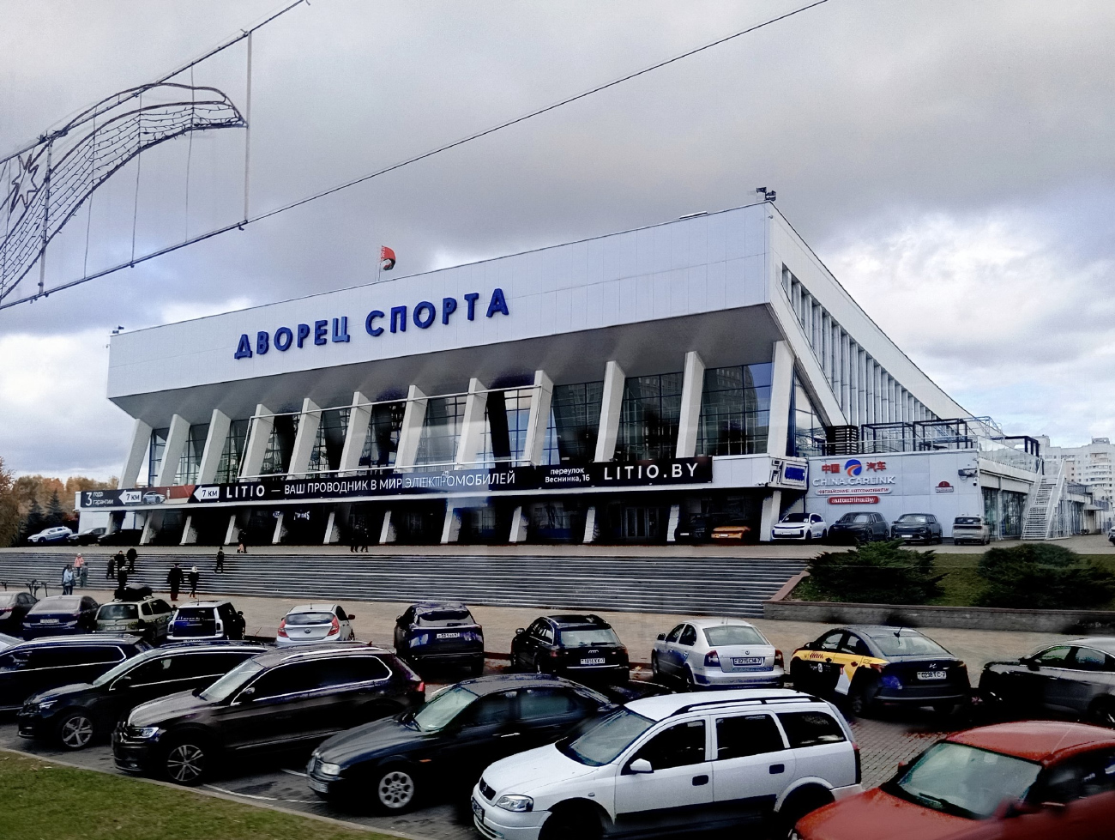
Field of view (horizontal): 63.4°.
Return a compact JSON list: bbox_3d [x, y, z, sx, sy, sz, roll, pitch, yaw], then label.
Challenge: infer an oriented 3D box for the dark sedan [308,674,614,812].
[{"bbox_3d":[-1.053,4.241,12.224,4.440,1.410,1.745,2,-8,-20],"label":"dark sedan"}]

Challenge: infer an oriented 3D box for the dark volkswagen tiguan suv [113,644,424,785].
[{"bbox_3d":[-4.260,4.352,13.766,4.470,1.670,1.840,3,-8,-28],"label":"dark volkswagen tiguan suv"}]

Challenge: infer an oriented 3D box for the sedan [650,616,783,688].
[{"bbox_3d":[3.317,5.078,19.596,1.770,1.460,4.570,0,-7,-9],"label":"sedan"}]

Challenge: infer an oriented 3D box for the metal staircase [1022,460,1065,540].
[{"bbox_3d":[33.934,5.501,63.513,1.450,5.700,9.000,-6,-9,35],"label":"metal staircase"}]

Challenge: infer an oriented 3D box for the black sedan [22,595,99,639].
[{"bbox_3d":[-16.821,6.819,31.083,1.750,1.470,4.520,1,-7,-15],"label":"black sedan"}]

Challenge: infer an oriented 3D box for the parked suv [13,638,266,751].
[{"bbox_3d":[-6.827,4.687,15.842,4.450,1.600,1.840,3,-8,-25],"label":"parked suv"}]

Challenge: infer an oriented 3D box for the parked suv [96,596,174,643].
[{"bbox_3d":[-13.794,6.604,29.855,1.700,1.500,4.320,0,-7,-9],"label":"parked suv"}]

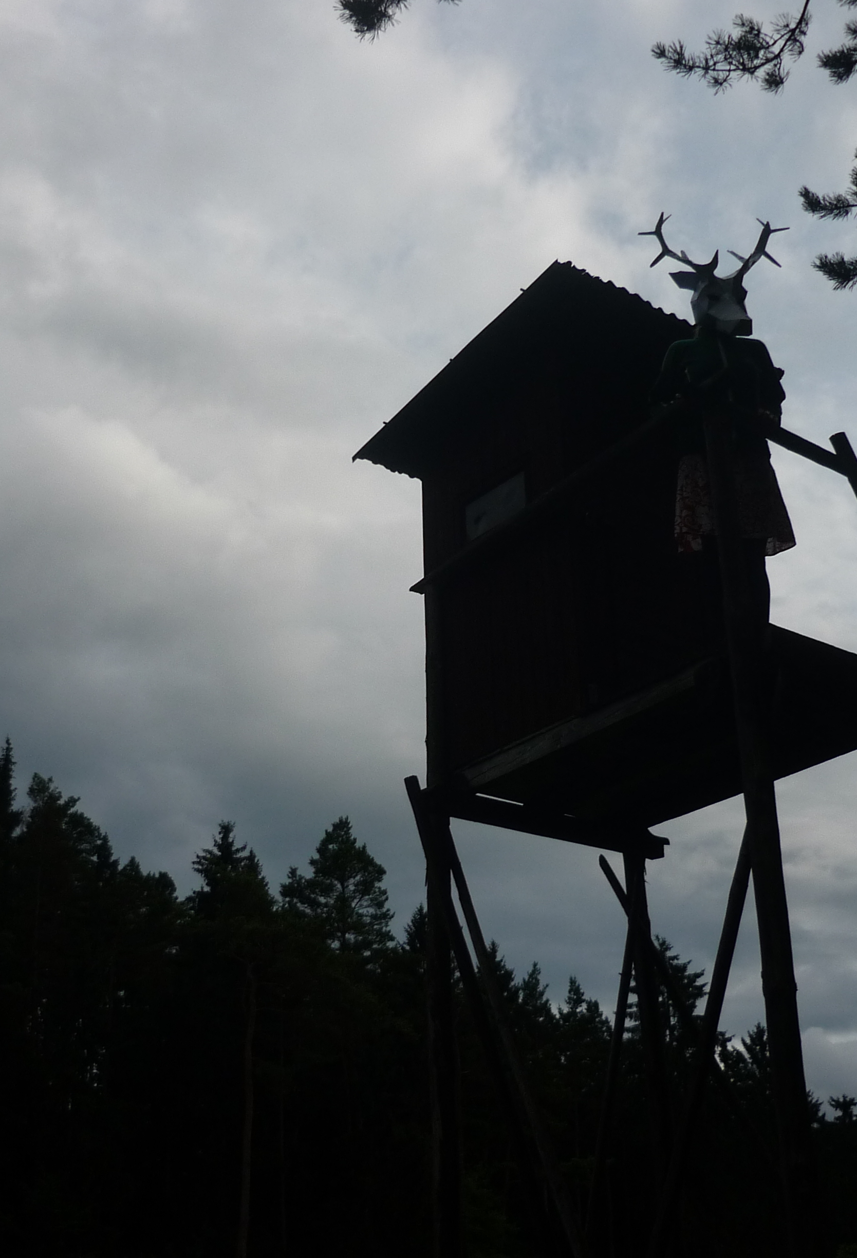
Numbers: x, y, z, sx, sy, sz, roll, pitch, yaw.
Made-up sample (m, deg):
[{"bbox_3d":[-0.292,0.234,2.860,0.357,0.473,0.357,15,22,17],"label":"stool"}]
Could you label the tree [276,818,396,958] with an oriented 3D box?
[{"bbox_3d":[-3.076,16.034,54.230,4.400,20.107,4.400,-1,-25,0],"label":"tree"}]

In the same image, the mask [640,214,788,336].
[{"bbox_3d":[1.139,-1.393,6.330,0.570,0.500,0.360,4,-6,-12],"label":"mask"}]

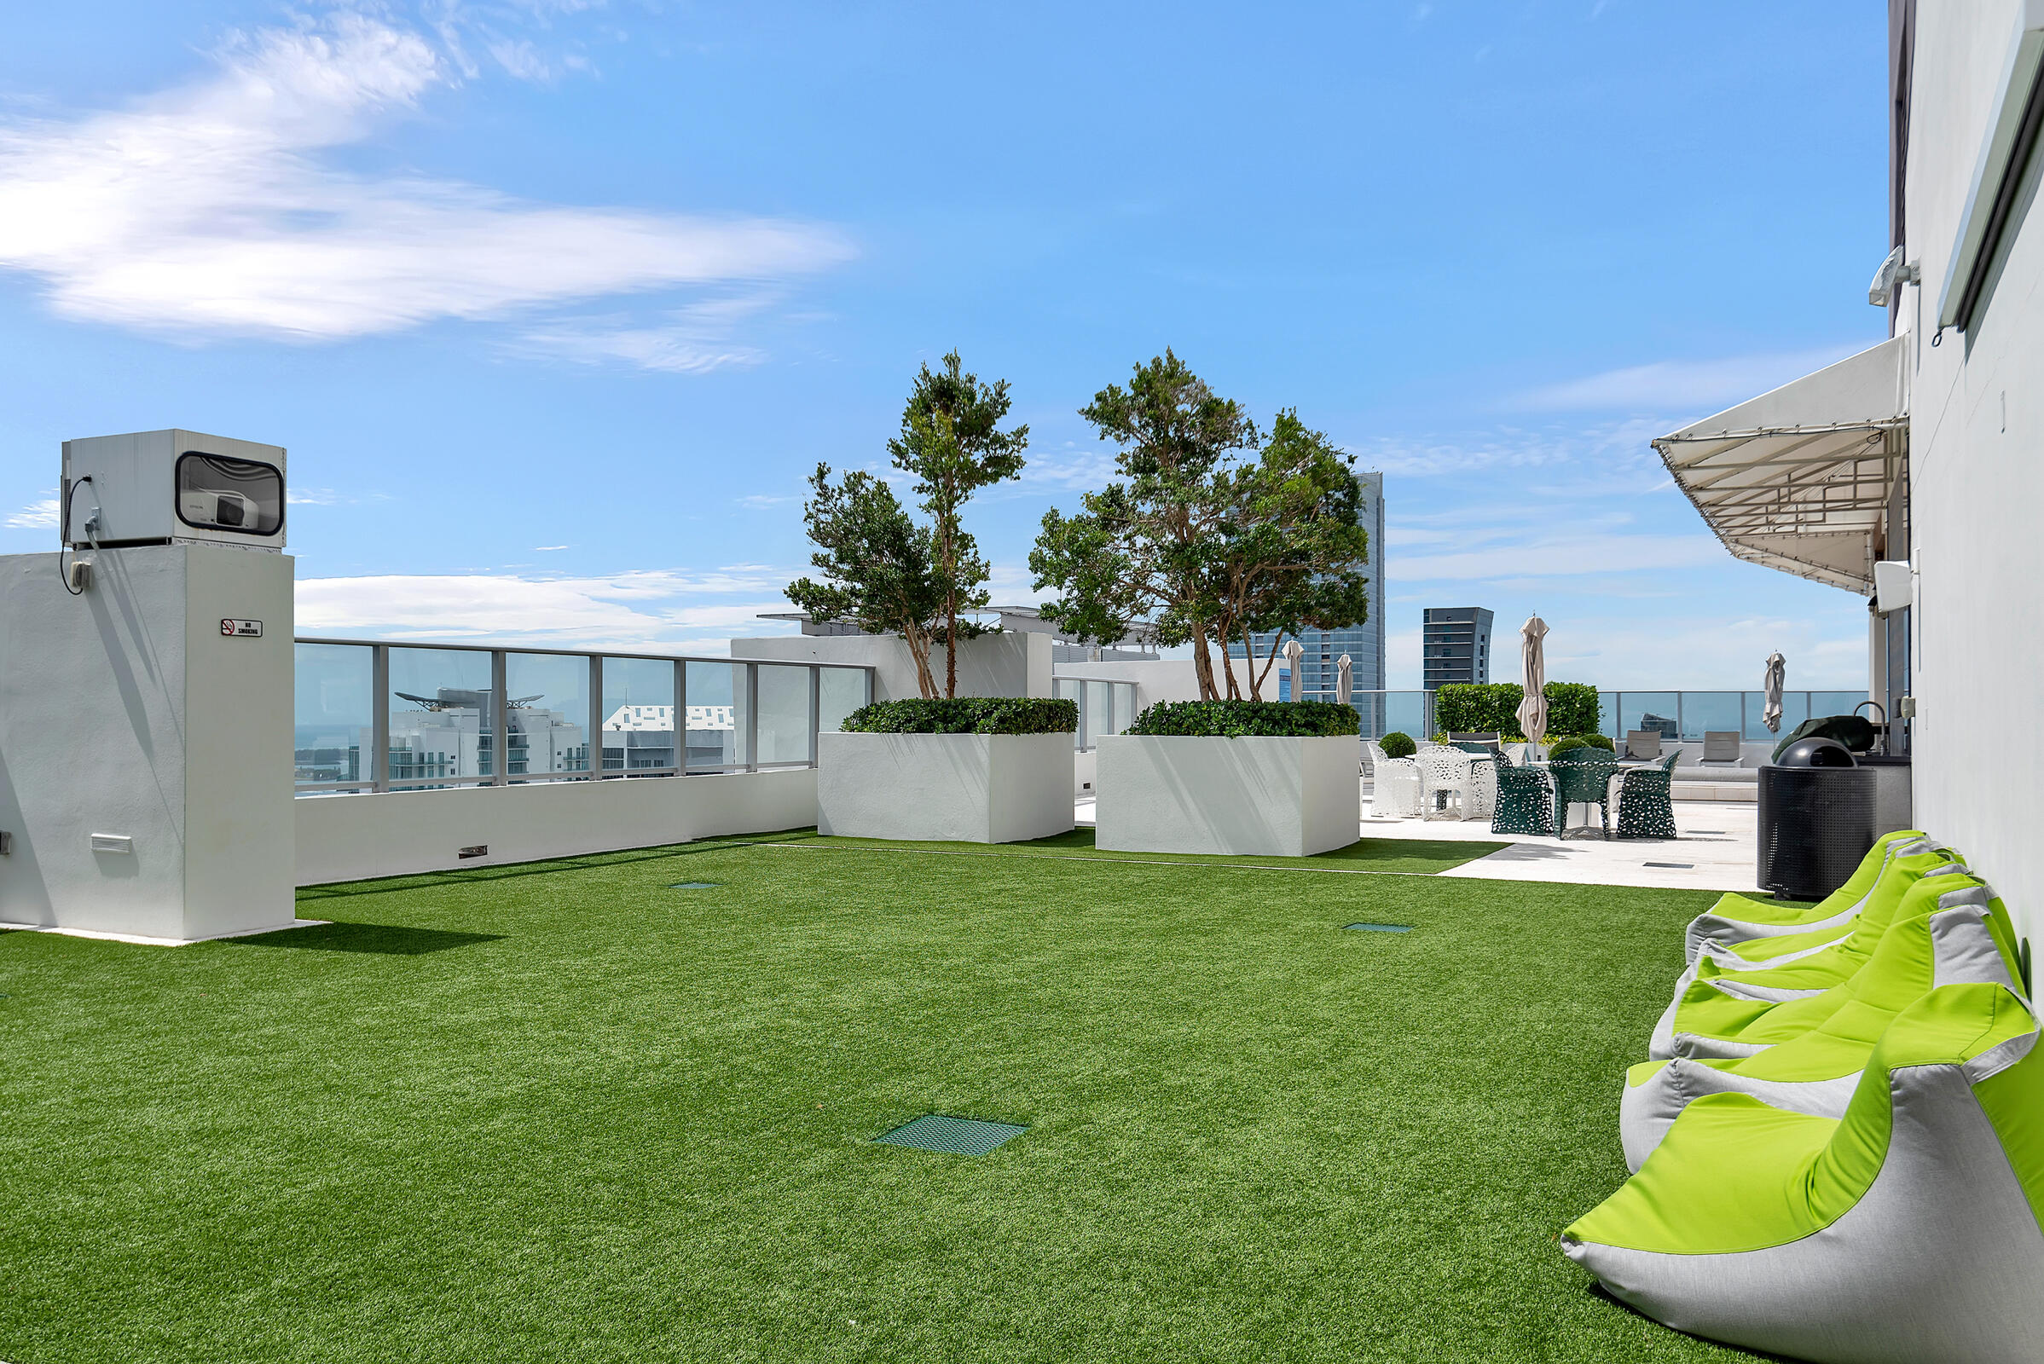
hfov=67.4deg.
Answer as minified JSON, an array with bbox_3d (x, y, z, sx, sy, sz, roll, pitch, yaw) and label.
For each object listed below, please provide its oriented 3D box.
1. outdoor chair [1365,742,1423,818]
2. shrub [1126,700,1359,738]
[{"bbox_3d":[4.190,1.088,17.150,0.570,0.820,0.620,0,-1,22],"label":"outdoor chair"},{"bbox_3d":[1.951,0.335,13.628,1.672,0.357,1.752,-1,-1,27],"label":"shrub"}]

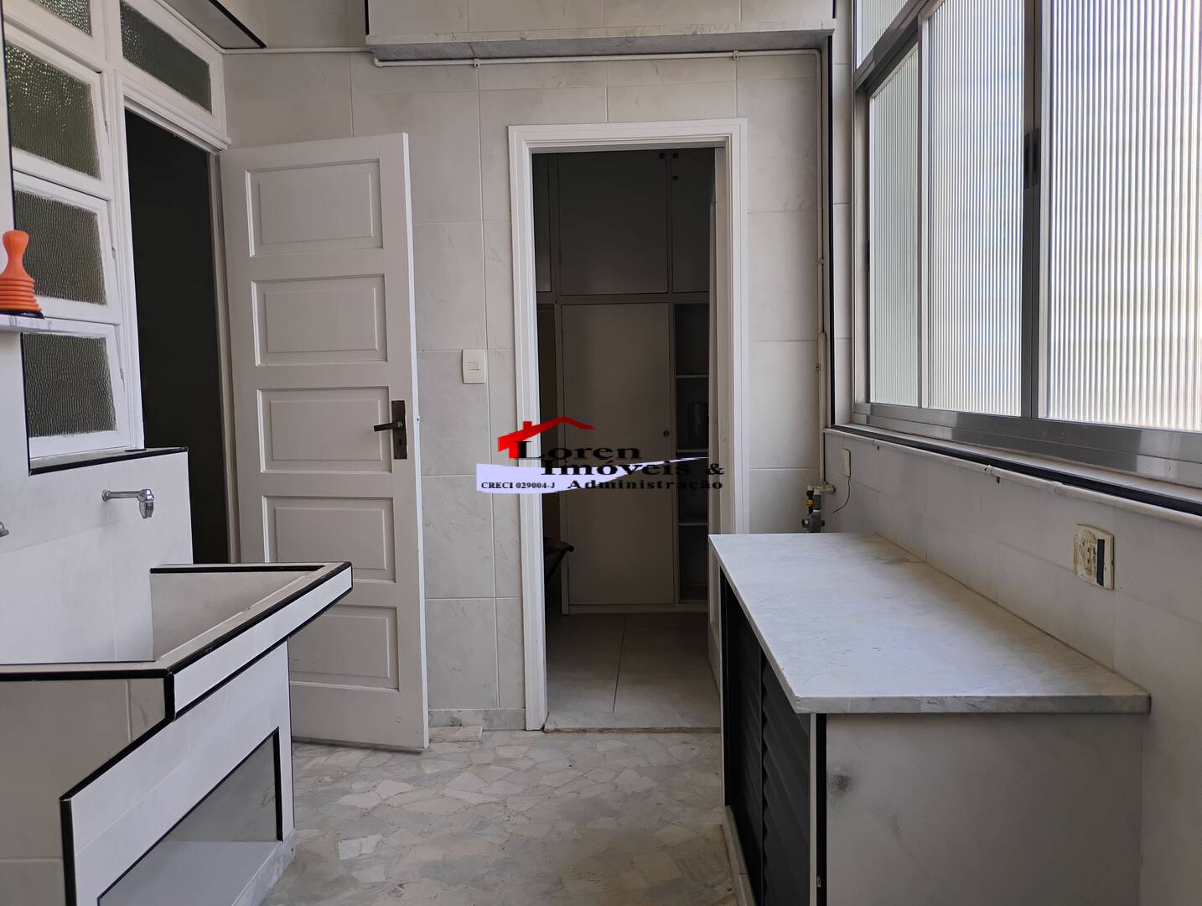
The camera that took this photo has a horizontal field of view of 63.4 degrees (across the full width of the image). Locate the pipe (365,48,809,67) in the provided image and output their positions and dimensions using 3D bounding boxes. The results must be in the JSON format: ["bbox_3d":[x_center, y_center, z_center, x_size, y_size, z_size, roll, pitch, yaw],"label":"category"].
[{"bbox_3d":[-0.038,-1.374,3.381,1.530,0.030,0.030,-1,4,2],"label":"pipe"}]

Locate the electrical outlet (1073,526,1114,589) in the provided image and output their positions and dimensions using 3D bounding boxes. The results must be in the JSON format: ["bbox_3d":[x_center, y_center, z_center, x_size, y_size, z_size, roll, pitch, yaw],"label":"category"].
[{"bbox_3d":[0.745,0.156,1.472,0.013,0.080,0.115,-1,4,2],"label":"electrical outlet"}]

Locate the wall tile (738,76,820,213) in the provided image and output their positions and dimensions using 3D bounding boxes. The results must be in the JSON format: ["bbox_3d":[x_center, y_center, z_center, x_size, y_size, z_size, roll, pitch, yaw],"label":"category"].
[{"bbox_3d":[0.628,-1.069,3.406,0.297,0.450,0.012,-1,4,2],"label":"wall tile"}]

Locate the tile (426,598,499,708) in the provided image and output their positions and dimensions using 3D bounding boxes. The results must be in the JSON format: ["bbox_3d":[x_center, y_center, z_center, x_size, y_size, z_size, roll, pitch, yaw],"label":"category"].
[{"bbox_3d":[-0.602,0.736,3.564,0.450,0.410,0.012,-1,4,2],"label":"tile"}]

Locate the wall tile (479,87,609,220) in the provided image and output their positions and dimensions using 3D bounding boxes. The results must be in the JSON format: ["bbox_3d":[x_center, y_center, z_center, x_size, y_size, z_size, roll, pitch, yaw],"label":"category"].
[{"bbox_3d":[-0.197,-1.049,3.424,0.450,0.450,0.012,-1,4,2],"label":"wall tile"}]

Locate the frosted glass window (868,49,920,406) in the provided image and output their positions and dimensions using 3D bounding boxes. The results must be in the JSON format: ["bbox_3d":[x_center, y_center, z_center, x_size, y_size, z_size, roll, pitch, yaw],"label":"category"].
[{"bbox_3d":[0.869,-0.629,2.893,0.024,0.975,0.545,-1,4,2],"label":"frosted glass window"}]

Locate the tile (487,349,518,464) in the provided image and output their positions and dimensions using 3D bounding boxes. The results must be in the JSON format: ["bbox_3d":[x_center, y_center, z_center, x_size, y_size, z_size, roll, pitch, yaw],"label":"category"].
[{"bbox_3d":[-0.349,-0.147,3.501,0.103,0.450,0.010,-1,4,3],"label":"tile"}]

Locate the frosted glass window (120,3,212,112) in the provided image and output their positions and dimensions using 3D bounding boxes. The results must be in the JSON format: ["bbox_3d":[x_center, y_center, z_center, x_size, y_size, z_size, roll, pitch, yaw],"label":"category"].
[{"bbox_3d":[-1.355,-1.229,3.060,0.020,0.165,0.590,-1,4,2],"label":"frosted glass window"}]

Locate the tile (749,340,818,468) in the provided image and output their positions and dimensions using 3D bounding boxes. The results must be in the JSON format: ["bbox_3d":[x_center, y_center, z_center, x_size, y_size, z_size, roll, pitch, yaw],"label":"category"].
[{"bbox_3d":[0.649,-0.170,3.466,0.258,0.450,0.012,-1,4,2],"label":"tile"}]

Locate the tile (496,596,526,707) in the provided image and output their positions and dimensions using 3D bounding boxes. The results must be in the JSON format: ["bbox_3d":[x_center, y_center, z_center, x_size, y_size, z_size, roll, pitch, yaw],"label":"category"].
[{"bbox_3d":[-0.327,0.730,3.557,0.099,0.410,0.012,-1,4,2],"label":"tile"}]

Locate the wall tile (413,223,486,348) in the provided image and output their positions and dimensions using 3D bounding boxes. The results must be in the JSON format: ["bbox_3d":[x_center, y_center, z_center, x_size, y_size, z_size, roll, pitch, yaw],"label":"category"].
[{"bbox_3d":[-0.635,-0.590,3.468,0.450,0.450,0.012,-1,4,2],"label":"wall tile"}]

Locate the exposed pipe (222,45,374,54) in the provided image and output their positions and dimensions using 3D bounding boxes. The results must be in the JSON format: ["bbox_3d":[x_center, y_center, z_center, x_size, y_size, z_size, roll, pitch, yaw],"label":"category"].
[{"bbox_3d":[-1.058,-1.405,3.402,0.522,0.019,0.019,-1,4,2],"label":"exposed pipe"}]

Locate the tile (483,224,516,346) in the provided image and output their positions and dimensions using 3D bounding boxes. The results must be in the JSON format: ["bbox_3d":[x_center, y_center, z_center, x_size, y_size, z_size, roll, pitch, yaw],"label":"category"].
[{"bbox_3d":[-0.358,-0.596,3.461,0.104,0.450,0.012,-1,4,2],"label":"tile"}]

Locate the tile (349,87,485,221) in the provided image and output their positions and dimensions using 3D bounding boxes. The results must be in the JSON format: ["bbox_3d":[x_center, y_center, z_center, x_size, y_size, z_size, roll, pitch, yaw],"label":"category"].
[{"bbox_3d":[-0.649,-1.046,3.445,0.450,0.450,0.012,-1,4,2],"label":"tile"}]

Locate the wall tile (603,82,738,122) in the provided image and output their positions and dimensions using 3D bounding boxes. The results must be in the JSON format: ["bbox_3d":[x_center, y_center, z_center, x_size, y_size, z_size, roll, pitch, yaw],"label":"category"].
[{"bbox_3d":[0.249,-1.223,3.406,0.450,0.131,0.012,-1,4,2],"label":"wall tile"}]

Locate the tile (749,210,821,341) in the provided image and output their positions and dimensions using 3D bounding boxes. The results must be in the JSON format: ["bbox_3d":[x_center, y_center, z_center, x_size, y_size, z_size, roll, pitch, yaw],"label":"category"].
[{"bbox_3d":[0.655,-0.620,3.438,0.261,0.450,0.012,-1,4,2],"label":"tile"}]

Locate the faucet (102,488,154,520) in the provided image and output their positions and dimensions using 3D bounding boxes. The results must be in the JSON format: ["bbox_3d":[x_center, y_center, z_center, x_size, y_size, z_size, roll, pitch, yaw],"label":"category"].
[{"bbox_3d":[-1.134,0.123,2.351,0.127,0.076,0.037,-1,4,2],"label":"faucet"}]

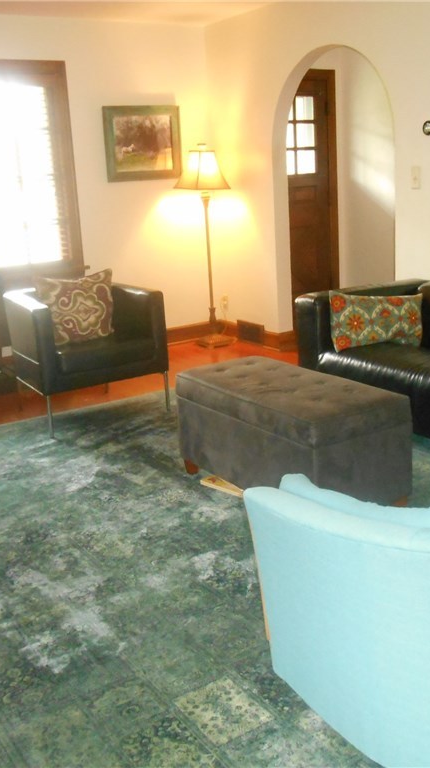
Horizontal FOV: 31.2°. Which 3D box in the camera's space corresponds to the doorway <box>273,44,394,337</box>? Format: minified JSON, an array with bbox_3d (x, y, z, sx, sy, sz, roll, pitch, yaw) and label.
[{"bbox_3d":[0.828,-1.164,5.235,0.130,2.090,1.200,-12,17,-31],"label":"doorway"}]

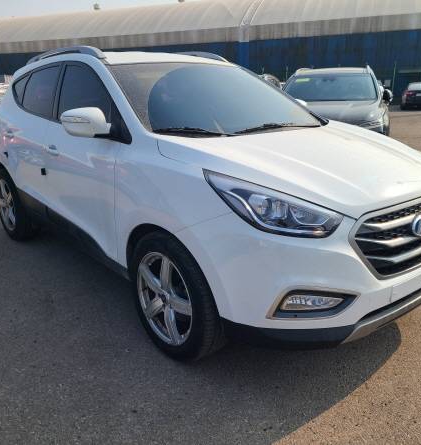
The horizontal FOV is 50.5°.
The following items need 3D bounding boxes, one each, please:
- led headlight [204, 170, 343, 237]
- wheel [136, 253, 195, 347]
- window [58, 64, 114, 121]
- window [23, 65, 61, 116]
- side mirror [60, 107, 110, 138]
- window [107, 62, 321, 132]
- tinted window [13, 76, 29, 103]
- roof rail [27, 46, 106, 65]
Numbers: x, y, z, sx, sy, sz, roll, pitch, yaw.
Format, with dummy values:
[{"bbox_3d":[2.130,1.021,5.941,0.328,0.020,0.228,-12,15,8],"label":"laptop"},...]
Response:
[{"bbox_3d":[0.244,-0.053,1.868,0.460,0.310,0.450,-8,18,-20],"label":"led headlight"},{"bbox_3d":[-0.178,0.371,2.299,0.180,0.490,0.490,-15,21,-38],"label":"wheel"},{"bbox_3d":[-0.830,-0.811,2.917,0.080,0.460,1.050,16,3,-43],"label":"window"},{"bbox_3d":[-1.352,-1.023,3.541,0.070,0.400,0.860,16,6,-42],"label":"window"},{"bbox_3d":[-0.698,-0.550,2.484,0.270,0.180,0.160,-14,21,-37],"label":"side mirror"},{"bbox_3d":[0.071,-0.828,2.941,1.460,0.140,0.980,-14,46,-37],"label":"window"},{"bbox_3d":[-1.718,-1.183,4.017,0.060,0.270,0.460,16,8,-38],"label":"tinted window"},{"bbox_3d":[-1.181,-1.293,3.491,0.070,0.120,1.550,-14,21,-37],"label":"roof rail"}]

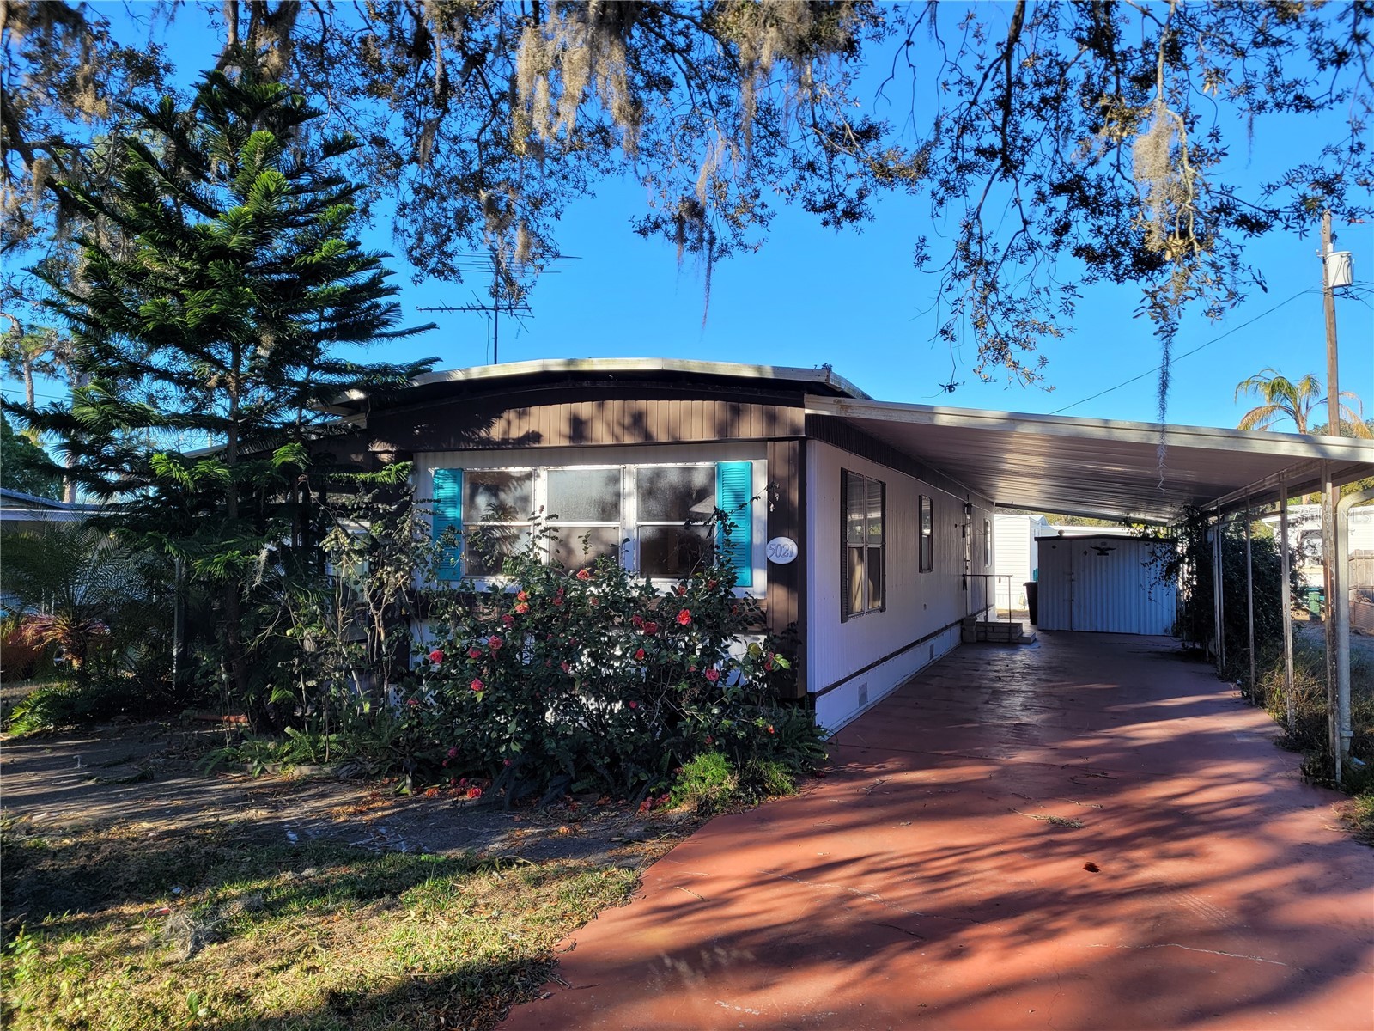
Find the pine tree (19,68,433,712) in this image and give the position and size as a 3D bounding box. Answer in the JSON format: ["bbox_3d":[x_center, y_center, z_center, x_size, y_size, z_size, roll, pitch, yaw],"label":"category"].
[{"bbox_3d":[-4.223,-1.130,9.704,3.850,6.050,3.700,-1,-2,21],"label":"pine tree"}]

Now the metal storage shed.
[{"bbox_3d":[8.589,1.367,21.156,2.600,1.900,2.200,-1,-2,21],"label":"metal storage shed"}]

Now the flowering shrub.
[{"bbox_3d":[-0.533,0.929,7.531,2.950,1.800,1.800,-1,-2,21],"label":"flowering shrub"}]

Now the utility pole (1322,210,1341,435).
[{"bbox_3d":[15.461,-2.421,24.768,0.290,9.750,0.290,-1,-2,21],"label":"utility pole"}]

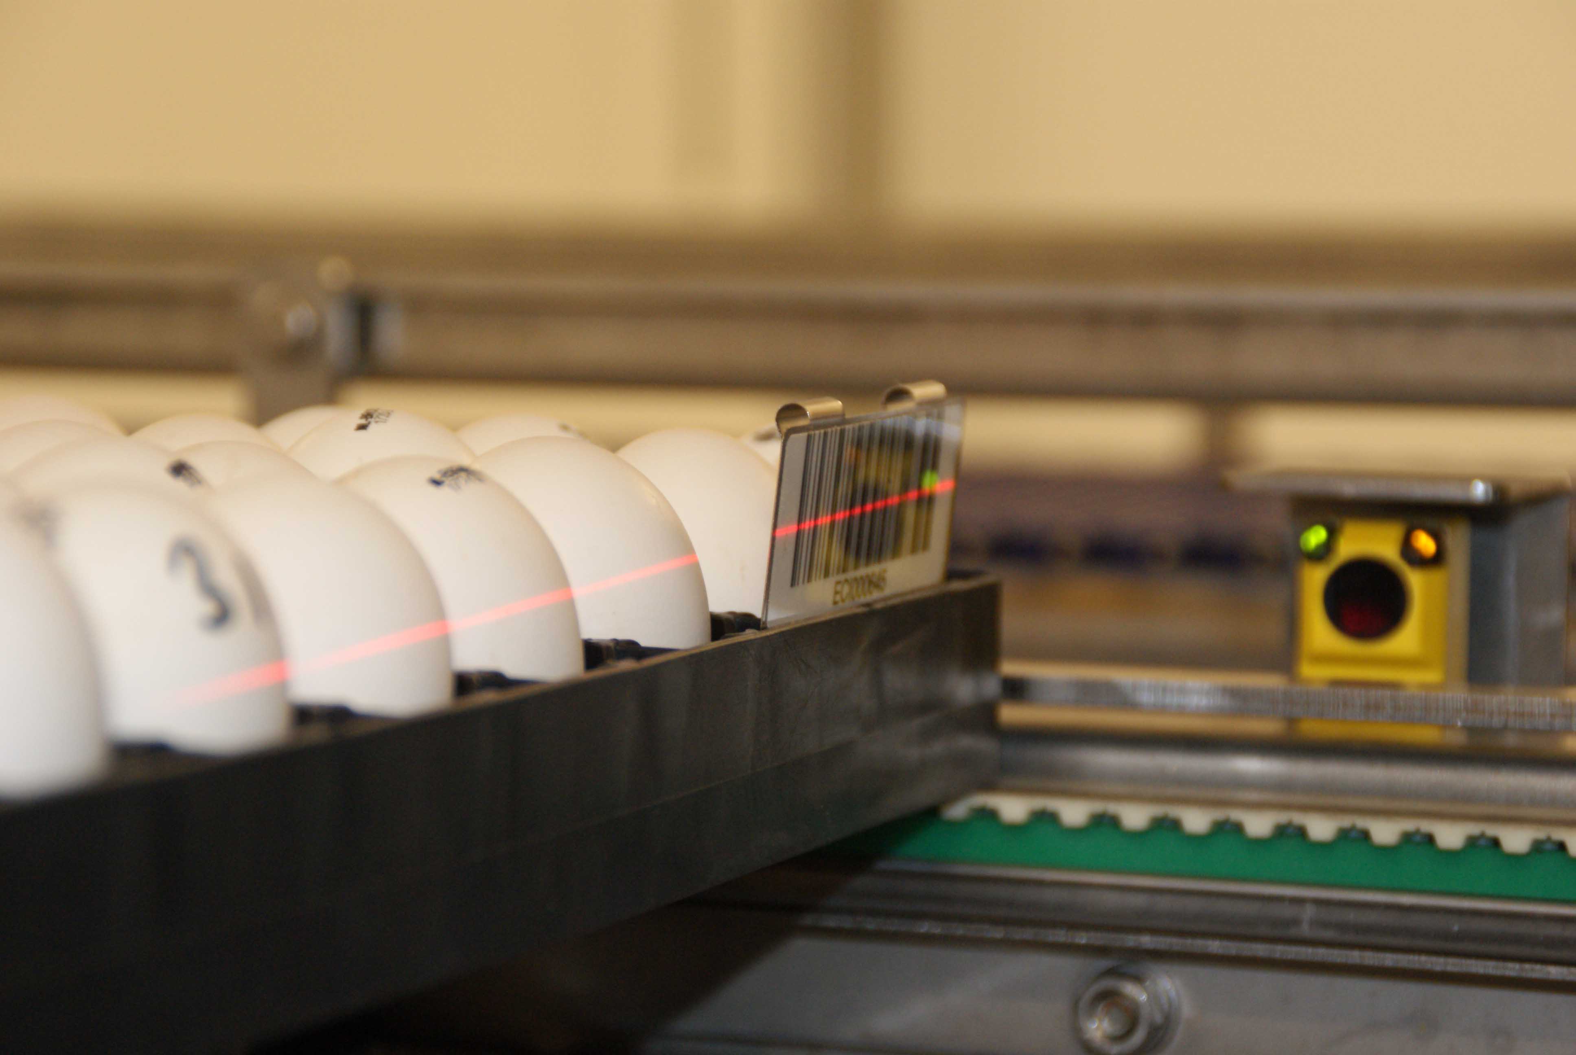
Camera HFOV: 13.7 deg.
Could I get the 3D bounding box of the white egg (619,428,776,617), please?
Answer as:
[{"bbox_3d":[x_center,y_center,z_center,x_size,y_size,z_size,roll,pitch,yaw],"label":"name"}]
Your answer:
[{"bbox_3d":[-0.014,0.014,0.913,0.042,0.056,0.042,0,3,0],"label":"white egg"}]

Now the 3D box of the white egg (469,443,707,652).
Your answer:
[{"bbox_3d":[-0.031,0.016,0.862,0.042,0.056,0.042,0,3,0],"label":"white egg"}]

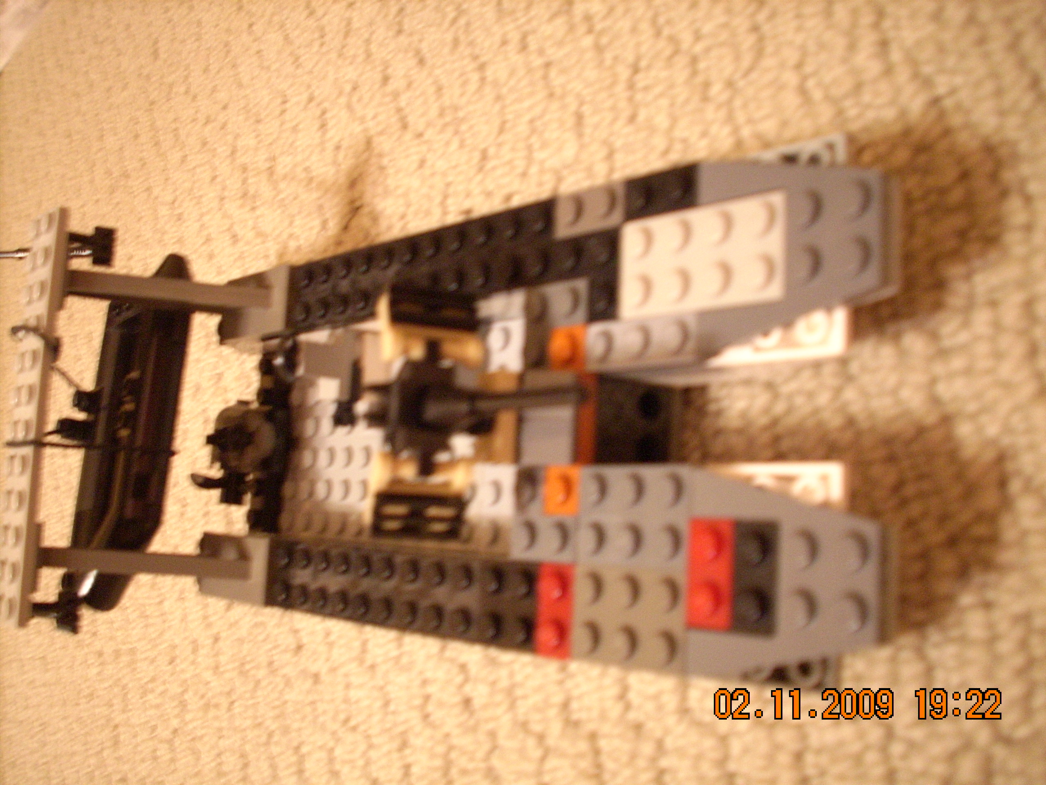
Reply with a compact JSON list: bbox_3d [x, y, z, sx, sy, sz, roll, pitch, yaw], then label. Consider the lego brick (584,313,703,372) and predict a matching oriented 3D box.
[{"bbox_3d":[0.019,-0.008,0.184,0.024,0.005,0.008,-4,80,47],"label":"lego brick"}]

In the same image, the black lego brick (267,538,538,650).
[{"bbox_3d":[-0.027,0.039,0.225,0.088,0.005,0.016,-4,80,47],"label":"black lego brick"}]

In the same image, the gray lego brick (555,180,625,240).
[{"bbox_3d":[0.012,-0.032,0.195,0.016,0.005,0.008,-4,80,47],"label":"gray lego brick"}]

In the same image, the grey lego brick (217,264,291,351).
[{"bbox_3d":[-0.063,-0.021,0.277,0.030,0.009,0.016,-5,80,46],"label":"grey lego brick"}]

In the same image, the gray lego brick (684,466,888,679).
[{"bbox_3d":[0.037,0.026,0.160,0.032,0.005,0.032,-4,80,47],"label":"gray lego brick"}]

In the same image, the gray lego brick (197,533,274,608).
[{"bbox_3d":[-0.066,0.043,0.270,0.030,0.009,0.016,-5,80,46],"label":"gray lego brick"}]

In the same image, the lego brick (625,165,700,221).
[{"bbox_3d":[0.024,-0.032,0.185,0.016,0.006,0.008,-5,80,46],"label":"lego brick"}]

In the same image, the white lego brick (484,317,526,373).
[{"bbox_3d":[-0.003,-0.010,0.238,0.009,0.006,0.010,-5,80,46],"label":"white lego brick"}]

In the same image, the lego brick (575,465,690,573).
[{"bbox_3d":[0.018,0.020,0.181,0.024,0.006,0.016,-5,80,46],"label":"lego brick"}]

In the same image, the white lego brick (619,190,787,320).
[{"bbox_3d":[0.028,-0.021,0.176,0.032,0.005,0.016,-4,80,47],"label":"white lego brick"}]

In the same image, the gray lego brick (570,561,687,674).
[{"bbox_3d":[0.017,0.036,0.179,0.024,0.005,0.016,-4,80,47],"label":"gray lego brick"}]

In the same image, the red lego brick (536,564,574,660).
[{"bbox_3d":[0.006,0.037,0.191,0.008,0.006,0.016,-5,80,46],"label":"red lego brick"}]

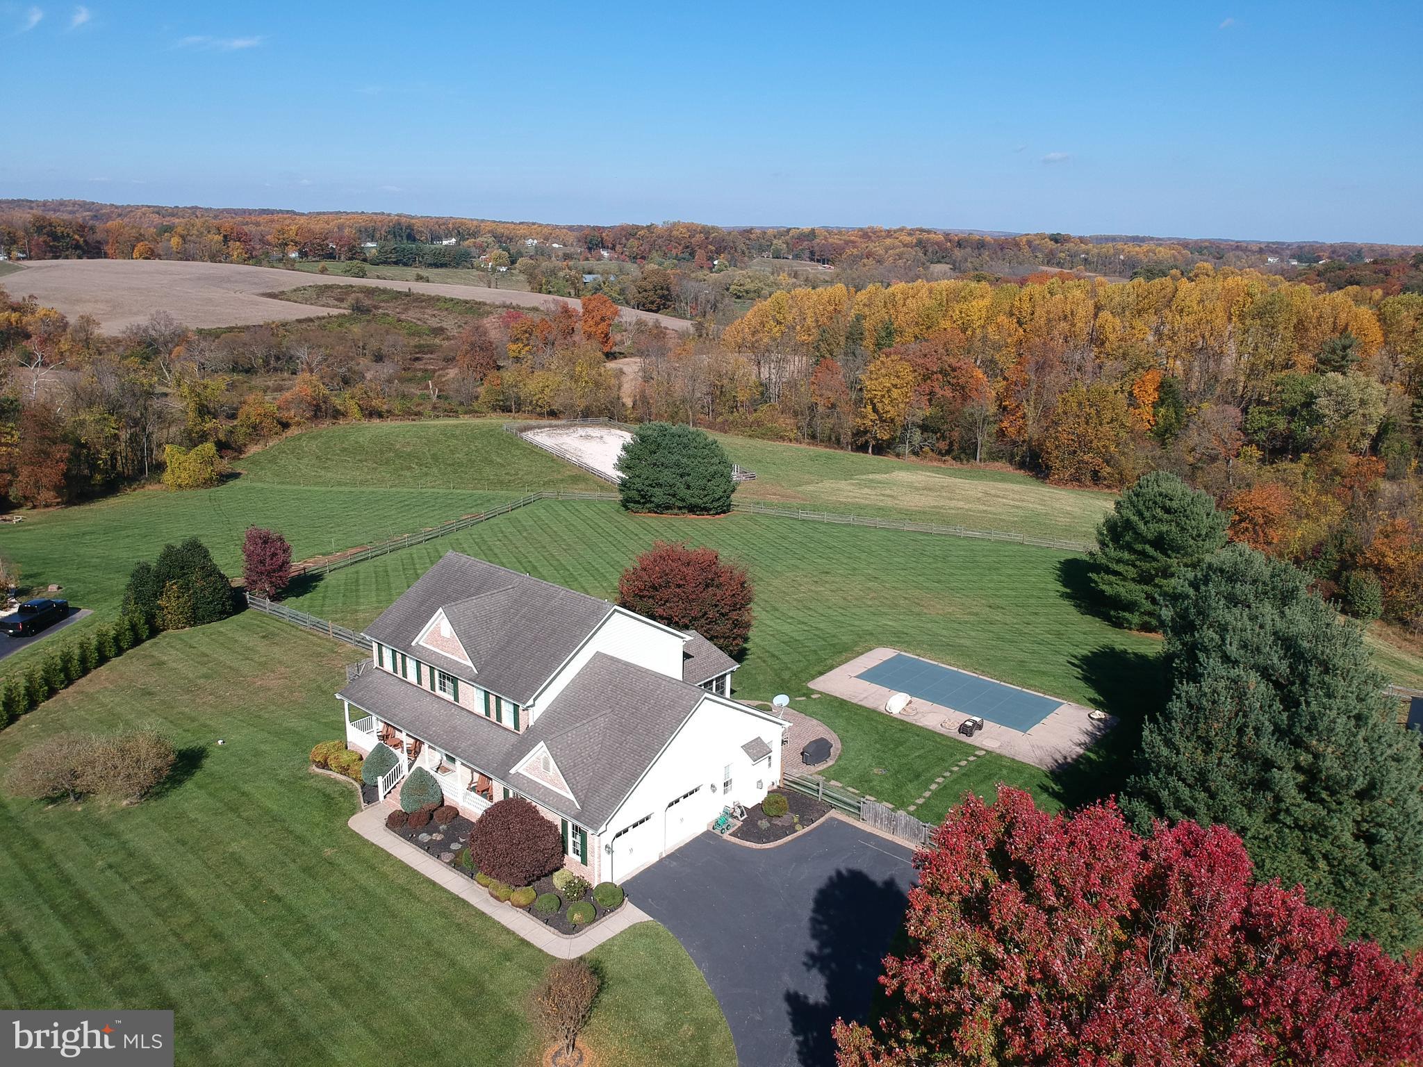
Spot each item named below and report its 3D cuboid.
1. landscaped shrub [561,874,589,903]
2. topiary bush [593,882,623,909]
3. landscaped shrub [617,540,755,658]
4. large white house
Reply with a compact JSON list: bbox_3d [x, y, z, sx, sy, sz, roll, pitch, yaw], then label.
[{"bbox_3d":[-5.503,14.329,41.523,1.168,1.001,1.168,1,15,0],"label":"landscaped shrub"},{"bbox_3d":[-4.128,14.469,41.029,1.198,1.056,1.198,1,15,0],"label":"topiary bush"},{"bbox_3d":[-1.642,4.396,67.412,8.998,7.997,8.998,1,15,0],"label":"landscaped shrub"},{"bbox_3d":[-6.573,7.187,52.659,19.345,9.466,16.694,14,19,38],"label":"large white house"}]

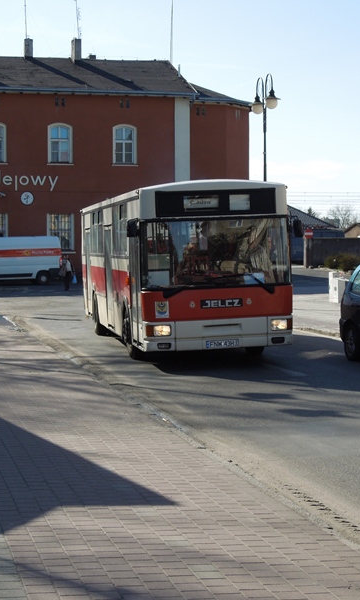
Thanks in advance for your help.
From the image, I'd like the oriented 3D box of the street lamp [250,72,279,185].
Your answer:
[{"bbox_3d":[2.702,-3.432,39.363,0.600,7.300,1.800,-1,2,-20],"label":"street lamp"}]

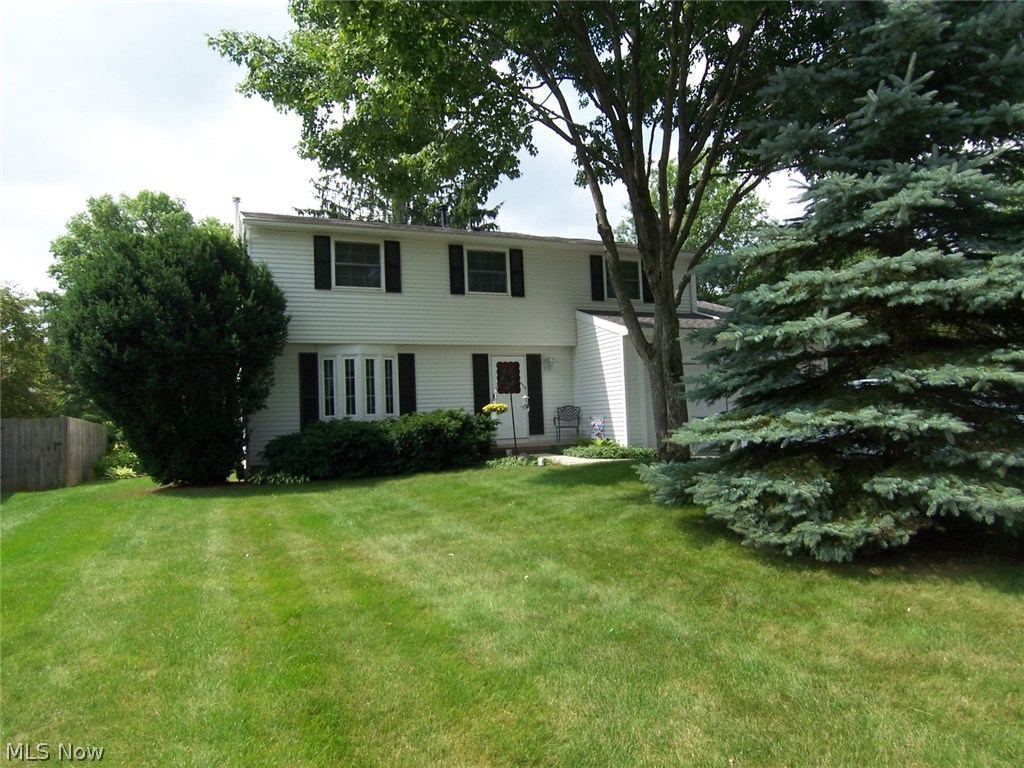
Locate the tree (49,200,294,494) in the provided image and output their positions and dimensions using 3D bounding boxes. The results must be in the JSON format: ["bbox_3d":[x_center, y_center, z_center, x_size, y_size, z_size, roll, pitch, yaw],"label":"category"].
[{"bbox_3d":[-6.420,-0.770,13.000,4.100,5.400,4.000,-1,-4,-23],"label":"tree"}]

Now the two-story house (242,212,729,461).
[{"bbox_3d":[-0.504,-1.332,19.288,13.320,6.750,10.650,-1,-4,-23],"label":"two-story house"}]

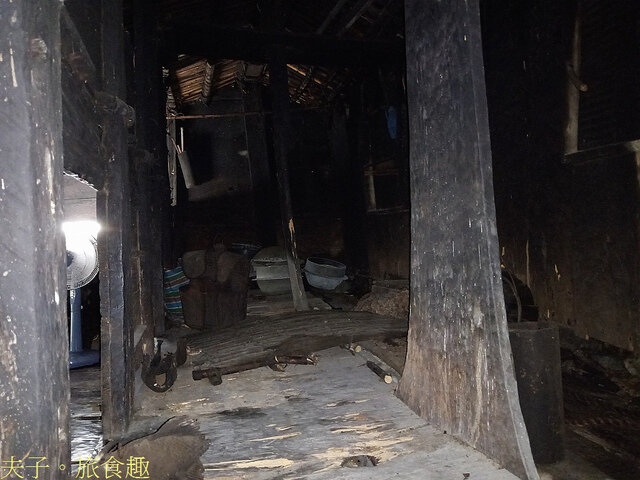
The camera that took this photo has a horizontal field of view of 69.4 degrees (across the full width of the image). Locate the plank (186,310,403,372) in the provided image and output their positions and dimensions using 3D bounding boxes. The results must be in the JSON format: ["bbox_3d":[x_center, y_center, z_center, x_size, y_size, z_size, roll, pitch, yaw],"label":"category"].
[{"bbox_3d":[-0.010,0.765,3.740,1.980,0.200,0.580,-1,1,-22],"label":"plank"}]

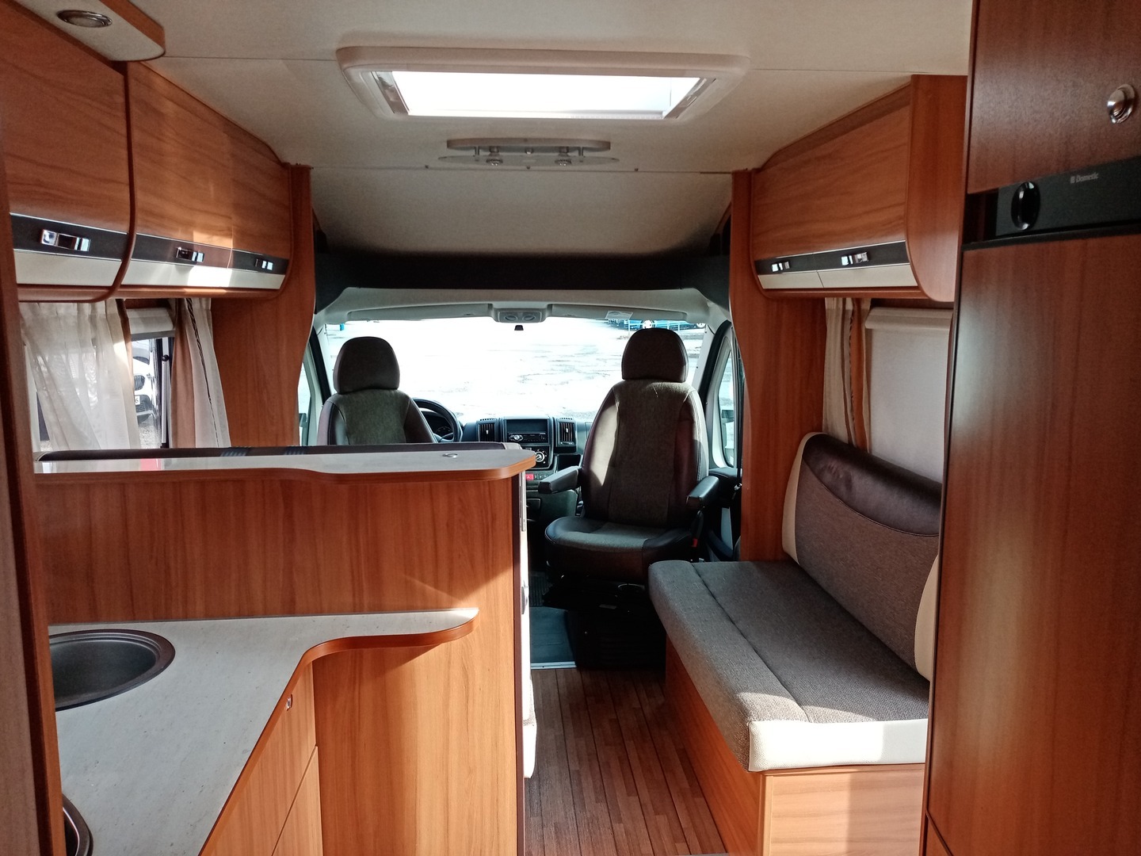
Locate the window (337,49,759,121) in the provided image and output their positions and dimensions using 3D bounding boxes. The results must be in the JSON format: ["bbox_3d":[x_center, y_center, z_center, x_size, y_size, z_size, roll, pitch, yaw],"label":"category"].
[{"bbox_3d":[-0.075,-0.778,1.935,0.775,0.070,0.540,-1,9,-5],"label":"window"}]

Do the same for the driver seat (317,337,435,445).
[{"bbox_3d":[-0.739,0.119,3.450,0.600,0.980,0.720,-5,10,-28],"label":"driver seat"}]

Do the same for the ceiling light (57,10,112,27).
[{"bbox_3d":[-0.782,-0.665,1.380,0.085,0.022,0.085,-1,9,-5],"label":"ceiling light"}]

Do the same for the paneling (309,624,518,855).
[{"bbox_3d":[-0.300,0.798,1.788,0.400,0.840,0.030,-1,9,-5],"label":"paneling"}]

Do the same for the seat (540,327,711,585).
[{"bbox_3d":[0.273,0.084,3.527,0.610,0.970,0.730,3,9,19],"label":"seat"}]

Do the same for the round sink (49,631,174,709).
[{"bbox_3d":[-0.865,0.475,1.465,0.355,0.135,0.355,0,9,0],"label":"round sink"}]

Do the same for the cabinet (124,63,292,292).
[{"bbox_3d":[-1.099,-0.592,2.347,0.330,0.480,1.190,-1,9,-5],"label":"cabinet"}]

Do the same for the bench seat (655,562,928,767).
[{"bbox_3d":[0.656,0.659,2.672,0.630,0.140,1.240,-1,9,-5],"label":"bench seat"}]

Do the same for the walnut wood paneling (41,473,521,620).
[{"bbox_3d":[-0.601,0.230,1.676,0.980,0.285,0.030,-1,9,-5],"label":"walnut wood paneling"}]

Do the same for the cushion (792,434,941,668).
[{"bbox_3d":[0.933,0.343,2.717,0.180,0.500,1.070,-1,9,-5],"label":"cushion"}]

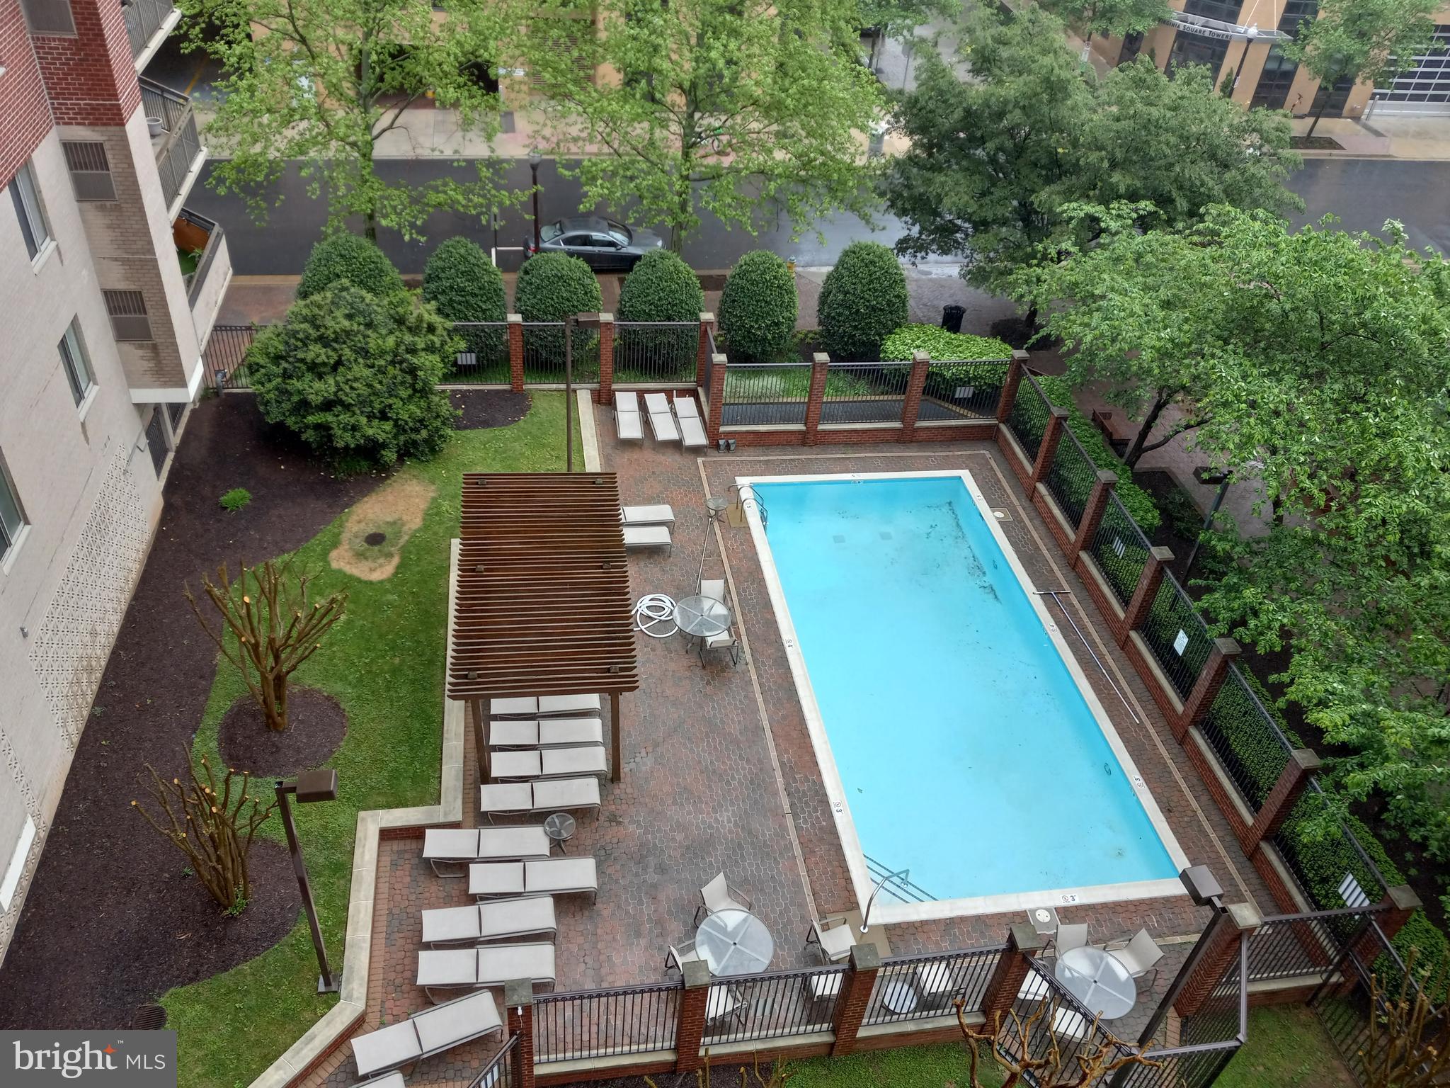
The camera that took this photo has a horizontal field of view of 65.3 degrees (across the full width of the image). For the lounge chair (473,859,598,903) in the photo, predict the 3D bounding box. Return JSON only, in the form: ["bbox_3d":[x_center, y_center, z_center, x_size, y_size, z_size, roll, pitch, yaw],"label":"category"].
[{"bbox_3d":[-3.141,5.525,18.531,2.040,0.420,0.650,-1,39,-8],"label":"lounge chair"}]

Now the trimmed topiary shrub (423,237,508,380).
[{"bbox_3d":[-7.186,-6.744,31.344,2.380,3.400,2.380,-2,39,-10],"label":"trimmed topiary shrub"}]

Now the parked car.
[{"bbox_3d":[-4.417,-10.298,38.691,4.840,1.460,1.840,-2,39,-10],"label":"parked car"}]

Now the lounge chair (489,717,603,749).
[{"bbox_3d":[-3.273,3.588,20.820,2.030,0.400,0.640,0,38,-8],"label":"lounge chair"}]

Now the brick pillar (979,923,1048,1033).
[{"bbox_3d":[4.120,6.427,16.561,0.335,2.440,0.335,-2,40,-10],"label":"brick pillar"}]

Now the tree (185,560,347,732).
[{"bbox_3d":[-7.668,2.139,19.457,2.400,2.850,2.500,-2,39,-10],"label":"tree"}]

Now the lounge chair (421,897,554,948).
[{"bbox_3d":[-3.697,6.036,17.808,2.050,0.400,0.630,-2,39,-10],"label":"lounge chair"}]

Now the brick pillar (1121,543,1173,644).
[{"bbox_3d":[8.780,1.184,23.716,0.380,2.530,0.380,-2,39,-10],"label":"brick pillar"}]

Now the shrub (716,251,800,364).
[{"bbox_3d":[0.984,-7.090,33.214,2.300,3.020,2.300,-2,39,-10],"label":"shrub"}]

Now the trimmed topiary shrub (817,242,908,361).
[{"bbox_3d":[4.109,-7.331,33.376,2.616,3.121,2.616,-2,40,-10],"label":"trimmed topiary shrub"}]

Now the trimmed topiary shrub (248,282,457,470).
[{"bbox_3d":[-8.610,-3.917,26.308,4.500,3.750,4.600,-2,39,-10],"label":"trimmed topiary shrub"}]

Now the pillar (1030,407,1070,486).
[{"bbox_3d":[7.823,-2.144,27.408,0.349,2.525,0.349,-2,40,-10],"label":"pillar"}]

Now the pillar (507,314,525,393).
[{"bbox_3d":[-5.330,-4.857,28.957,0.340,2.100,0.340,-2,40,-10],"label":"pillar"}]

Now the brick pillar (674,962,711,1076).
[{"bbox_3d":[-0.469,6.560,15.569,0.360,2.360,0.360,-2,39,-10],"label":"brick pillar"}]

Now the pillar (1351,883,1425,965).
[{"bbox_3d":[9.911,6.154,17.398,0.349,2.525,0.349,-2,40,-10],"label":"pillar"}]

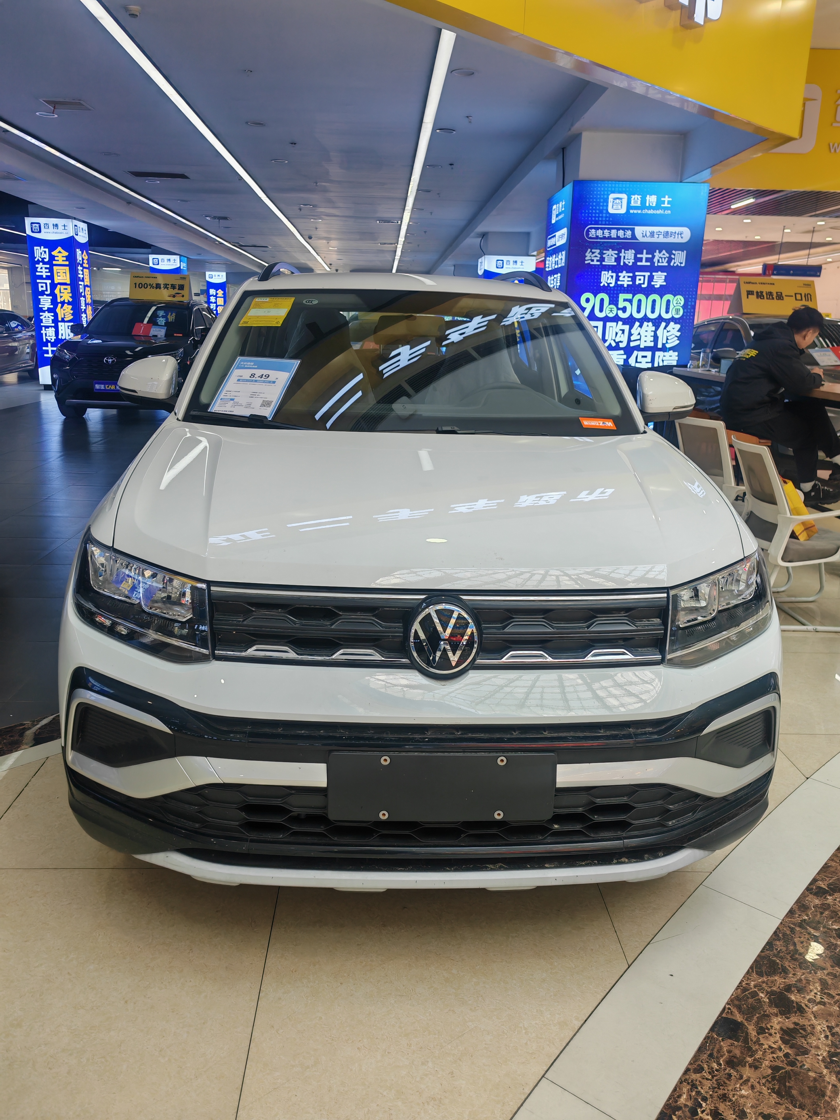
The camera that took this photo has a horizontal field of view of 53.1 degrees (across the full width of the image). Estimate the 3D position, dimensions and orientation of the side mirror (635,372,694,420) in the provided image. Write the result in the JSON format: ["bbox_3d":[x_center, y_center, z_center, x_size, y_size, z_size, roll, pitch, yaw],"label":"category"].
[{"bbox_3d":[0.840,-0.558,2.866,0.215,0.172,0.155,0,15,-3],"label":"side mirror"}]

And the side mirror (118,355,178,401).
[{"bbox_3d":[-0.889,-0.590,2.776,0.215,0.172,0.155,0,15,-3],"label":"side mirror"}]

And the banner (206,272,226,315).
[{"bbox_3d":[-8.243,-10.030,34.335,0.860,3.230,0.200,0,15,-3],"label":"banner"}]

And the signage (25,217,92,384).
[{"bbox_3d":[-7.013,-5.009,16.507,0.890,3.050,0.840,1,15,-3],"label":"signage"}]

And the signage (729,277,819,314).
[{"bbox_3d":[4.077,-3.023,9.677,0.900,0.395,0.375,0,15,-6],"label":"signage"}]

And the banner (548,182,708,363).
[{"bbox_3d":[2.048,-2.483,8.947,1.320,2.620,1.300,1,15,-3],"label":"banner"}]

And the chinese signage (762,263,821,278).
[{"bbox_3d":[8.583,-6.620,19.342,1.280,0.280,0.140,1,15,-3],"label":"chinese signage"}]

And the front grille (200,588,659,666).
[{"bbox_3d":[0.044,0.128,1.629,0.890,0.170,0.120,1,15,-4],"label":"front grille"}]

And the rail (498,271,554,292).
[{"bbox_3d":[0.461,-1.361,4.194,0.080,0.110,1.850,0,15,-3],"label":"rail"}]

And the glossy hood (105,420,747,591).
[{"bbox_3d":[0.023,-0.165,2.031,1.460,0.210,1.030,1,22,-4],"label":"glossy hood"}]

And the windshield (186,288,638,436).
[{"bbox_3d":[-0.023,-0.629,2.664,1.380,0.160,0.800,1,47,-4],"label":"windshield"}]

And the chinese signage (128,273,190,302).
[{"bbox_3d":[-4.077,-4.301,13.265,0.900,0.395,0.375,0,15,-5],"label":"chinese signage"}]

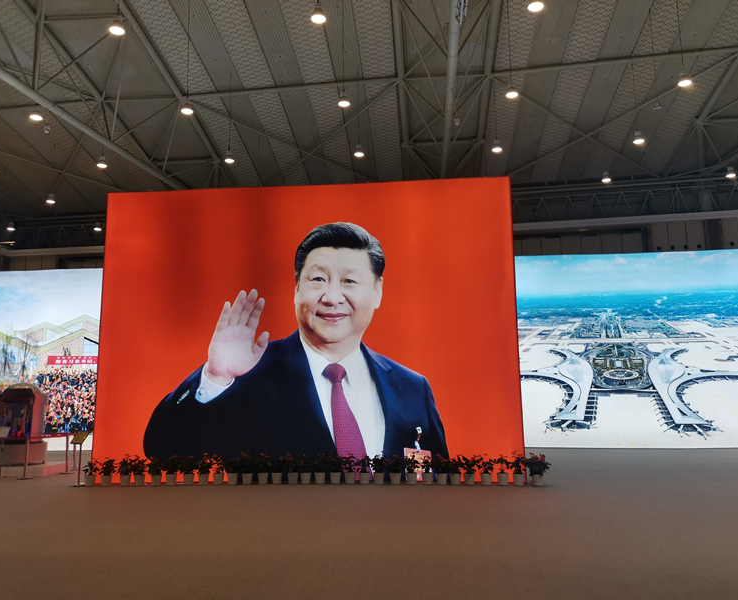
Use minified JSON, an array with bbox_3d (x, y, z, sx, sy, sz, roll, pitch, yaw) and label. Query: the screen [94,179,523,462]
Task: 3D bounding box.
[{"bbox_3d":[-1.309,0.601,12.263,8.457,5.990,0.450,-1,-9,5],"label":"screen"}]

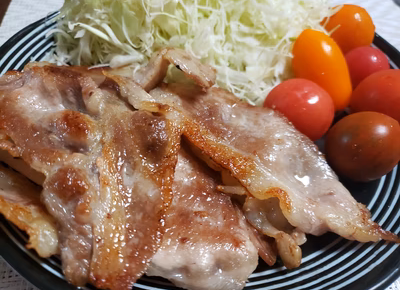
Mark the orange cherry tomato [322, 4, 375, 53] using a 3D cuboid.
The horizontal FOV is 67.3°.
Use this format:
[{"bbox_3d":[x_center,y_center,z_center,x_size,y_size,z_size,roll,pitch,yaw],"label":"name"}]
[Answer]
[{"bbox_3d":[0.087,-0.067,0.177,0.029,0.029,0.029,23,52,17],"label":"orange cherry tomato"}]

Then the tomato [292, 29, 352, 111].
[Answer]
[{"bbox_3d":[0.062,-0.037,0.156,0.027,0.044,0.027,-21,4,25],"label":"tomato"}]

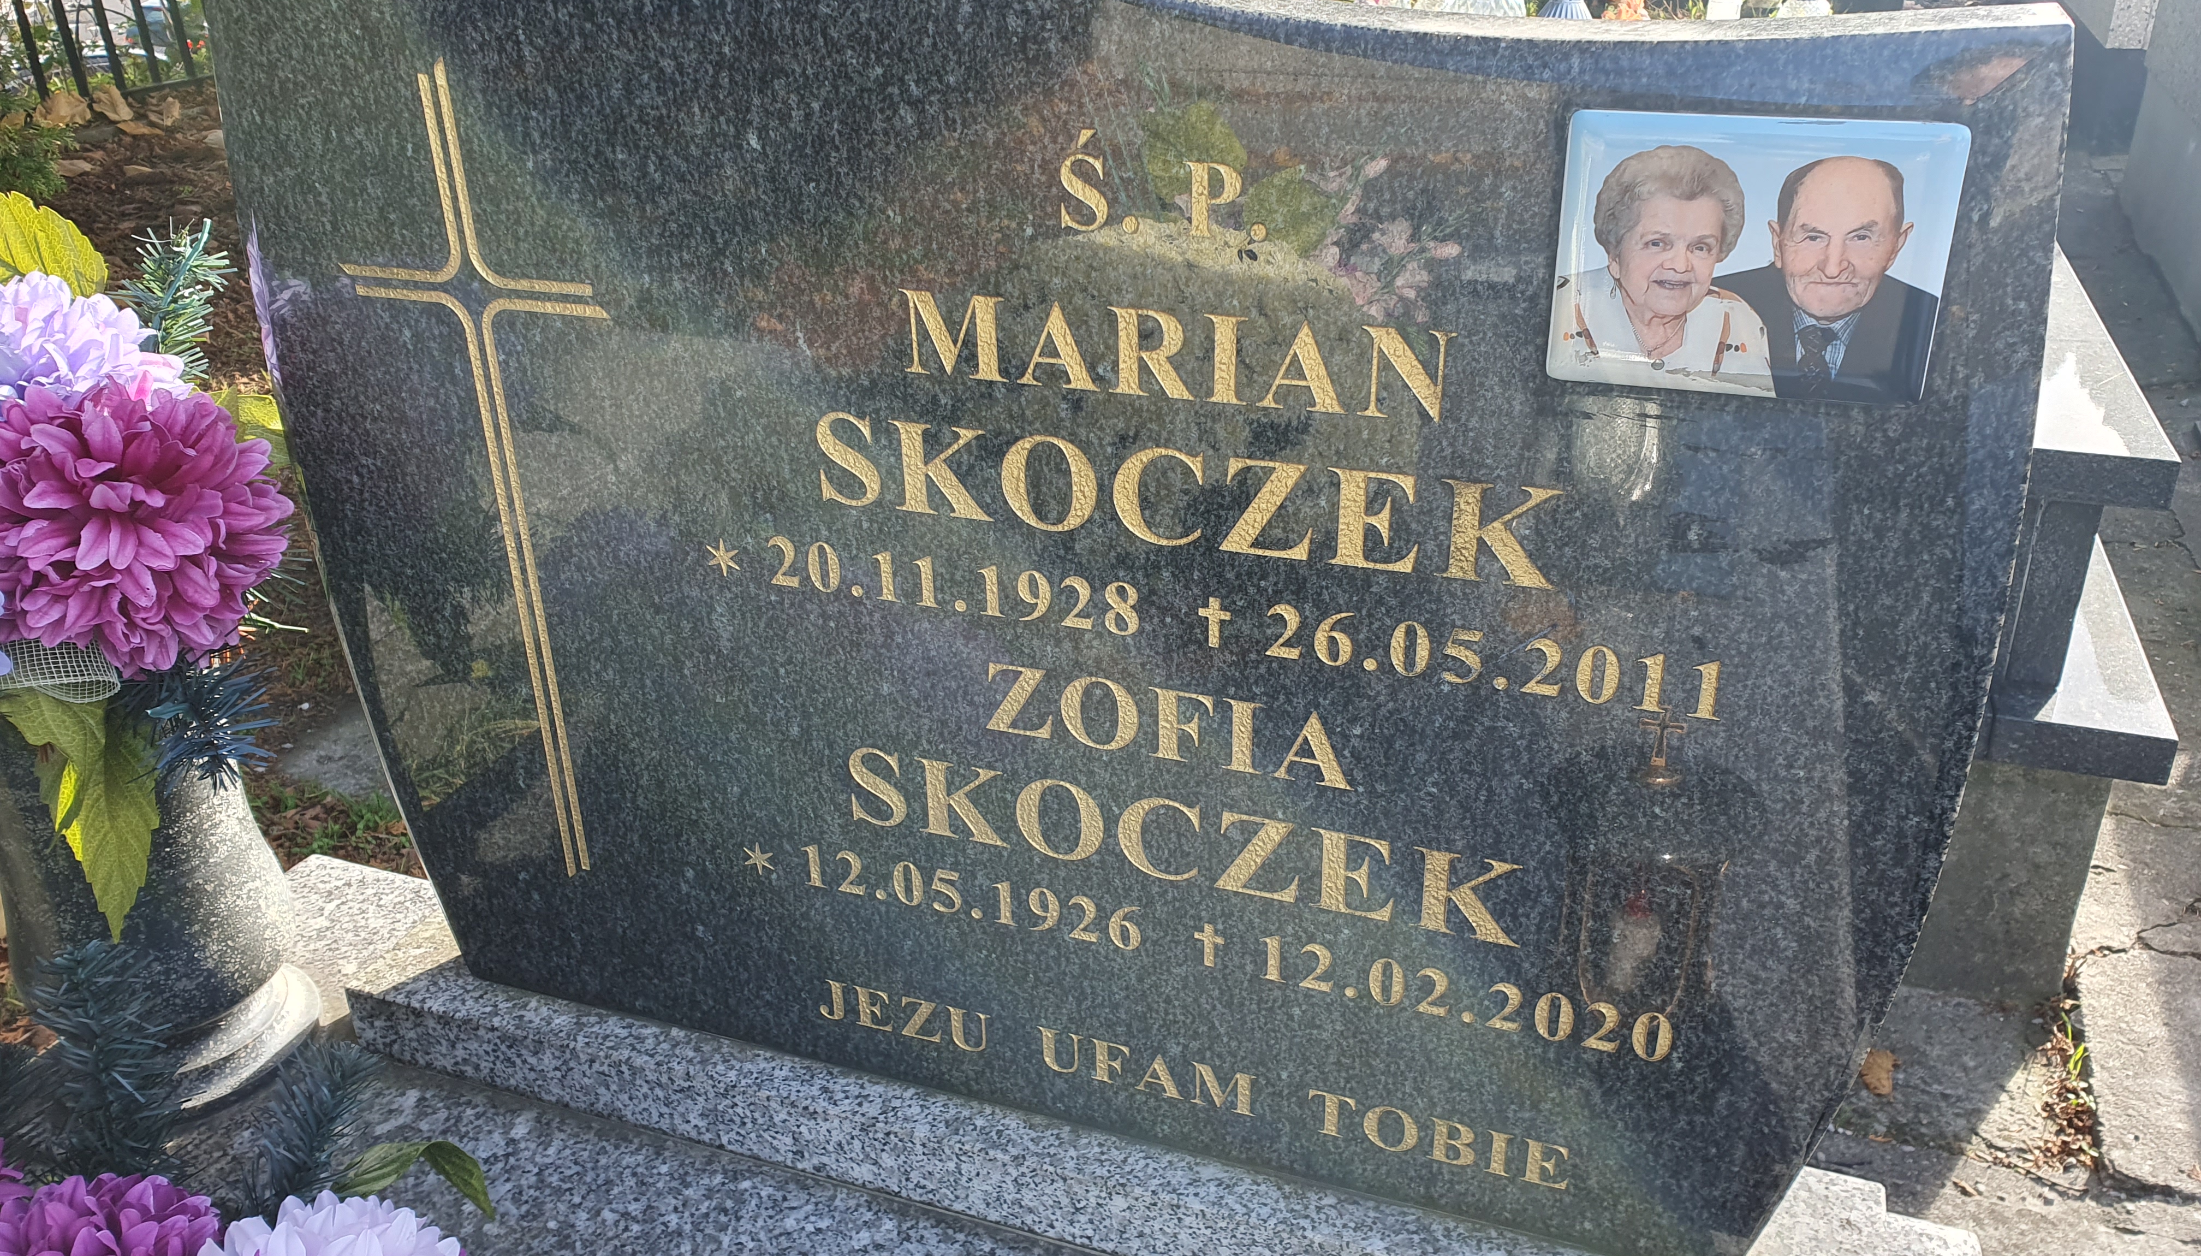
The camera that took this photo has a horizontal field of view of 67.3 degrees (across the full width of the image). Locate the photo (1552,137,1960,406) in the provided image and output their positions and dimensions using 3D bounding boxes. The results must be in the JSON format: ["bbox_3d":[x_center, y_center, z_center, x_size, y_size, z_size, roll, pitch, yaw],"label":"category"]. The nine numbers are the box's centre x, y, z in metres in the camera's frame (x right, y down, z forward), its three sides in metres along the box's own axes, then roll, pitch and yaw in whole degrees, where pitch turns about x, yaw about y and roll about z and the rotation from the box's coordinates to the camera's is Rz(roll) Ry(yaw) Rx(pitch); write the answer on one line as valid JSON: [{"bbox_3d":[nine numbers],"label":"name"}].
[{"bbox_3d":[0.263,-0.150,0.675,0.150,0.111,0.013,8,26,19],"label":"photo"}]

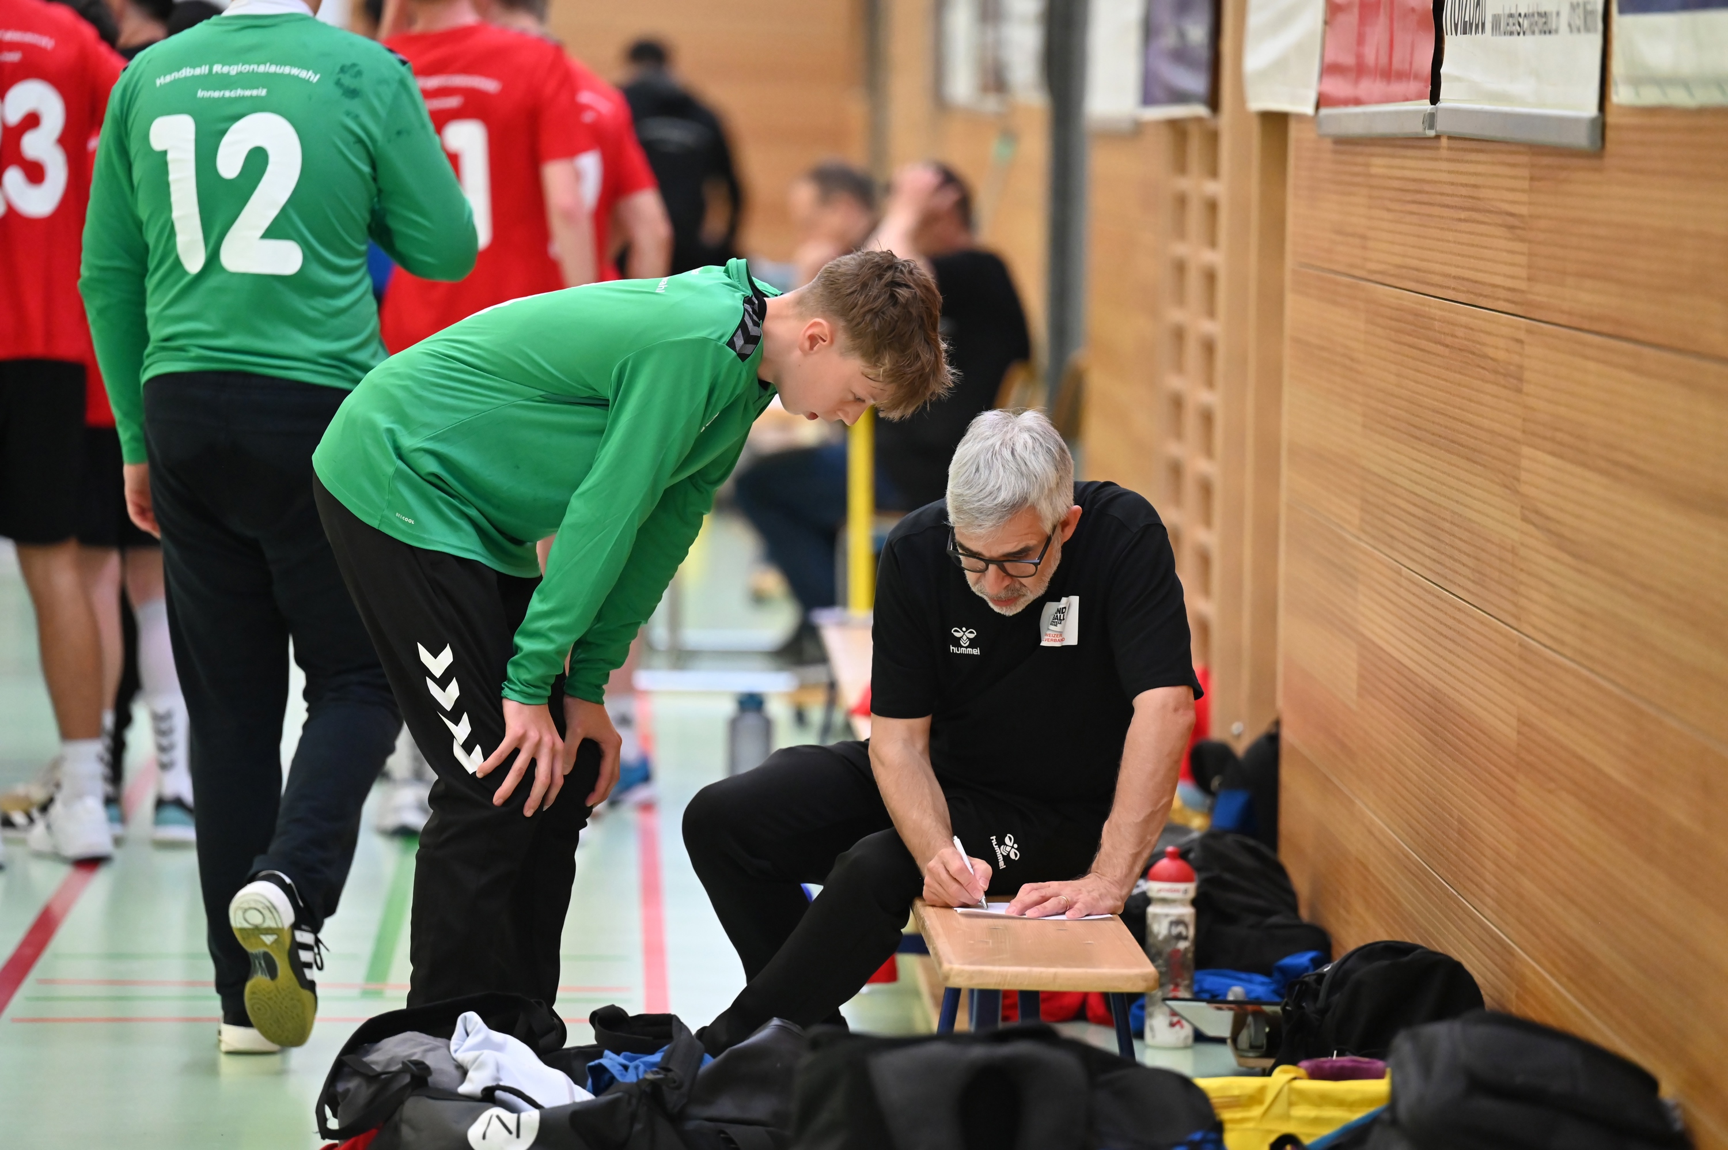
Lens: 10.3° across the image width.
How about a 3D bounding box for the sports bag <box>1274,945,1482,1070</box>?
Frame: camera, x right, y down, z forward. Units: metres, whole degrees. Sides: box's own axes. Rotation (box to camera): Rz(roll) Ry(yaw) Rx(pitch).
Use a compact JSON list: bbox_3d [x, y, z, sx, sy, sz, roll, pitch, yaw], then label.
[{"bbox_3d":[0.675,0.624,12.600,0.240,0.300,0.300,0,3,-12],"label":"sports bag"}]

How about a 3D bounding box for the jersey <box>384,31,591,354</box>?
[{"bbox_3d":[-0.752,-0.705,18.200,0.460,0.700,0.300,1,3,14],"label":"jersey"}]

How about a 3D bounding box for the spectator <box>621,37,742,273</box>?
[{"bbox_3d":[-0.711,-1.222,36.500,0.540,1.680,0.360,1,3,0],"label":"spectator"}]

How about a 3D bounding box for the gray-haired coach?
[{"bbox_3d":[0.104,0.272,12.800,0.600,0.970,0.680,1,3,14],"label":"gray-haired coach"}]

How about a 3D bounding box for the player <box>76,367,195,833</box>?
[{"bbox_3d":[-1.349,-0.358,18.000,0.500,1.700,0.360,1,3,7],"label":"player"}]

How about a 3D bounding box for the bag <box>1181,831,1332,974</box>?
[{"bbox_3d":[0.592,0.528,14.900,0.280,0.270,0.360,1,3,0],"label":"bag"}]

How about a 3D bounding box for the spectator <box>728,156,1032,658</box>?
[{"bbox_3d":[0.049,-0.412,24.200,0.760,1.250,0.520,1,3,-1],"label":"spectator"}]

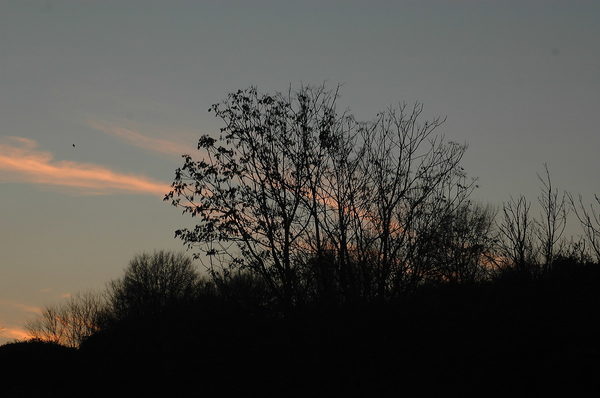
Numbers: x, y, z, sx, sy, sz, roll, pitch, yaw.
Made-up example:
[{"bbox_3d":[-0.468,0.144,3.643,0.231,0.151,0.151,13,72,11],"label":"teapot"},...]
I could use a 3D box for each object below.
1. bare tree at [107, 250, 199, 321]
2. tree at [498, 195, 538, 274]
[{"bbox_3d":[-6.754,4.144,80.000,4.212,3.571,4.002,0,-5,0],"label":"bare tree"},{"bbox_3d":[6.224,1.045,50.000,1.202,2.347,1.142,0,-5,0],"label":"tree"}]

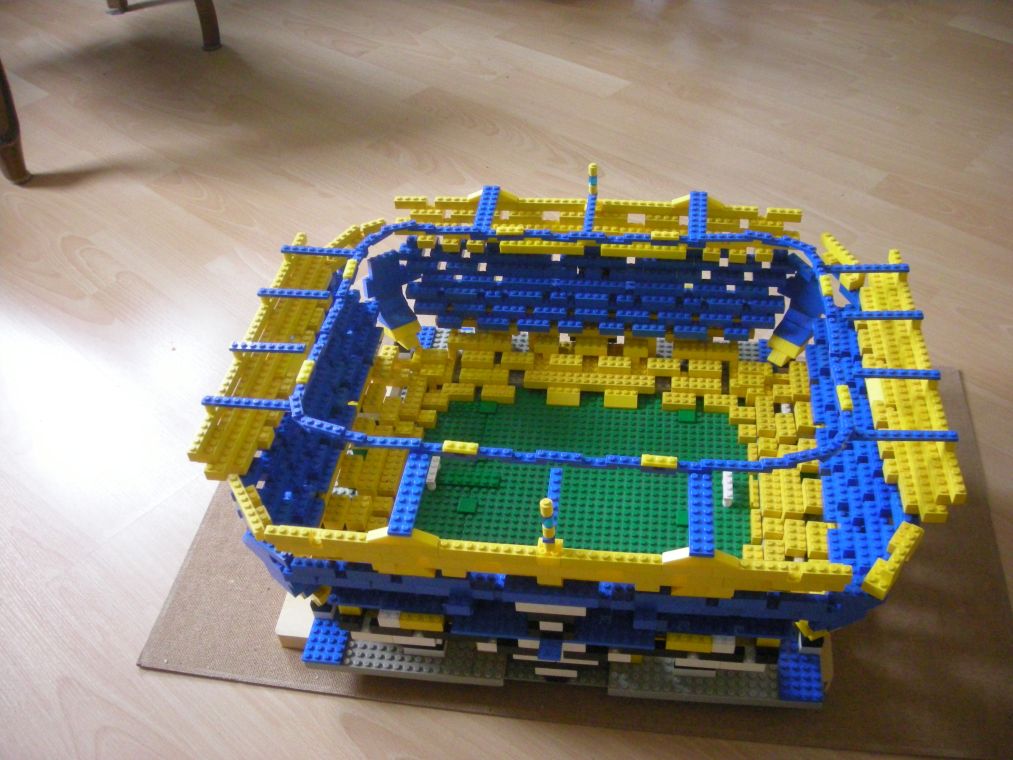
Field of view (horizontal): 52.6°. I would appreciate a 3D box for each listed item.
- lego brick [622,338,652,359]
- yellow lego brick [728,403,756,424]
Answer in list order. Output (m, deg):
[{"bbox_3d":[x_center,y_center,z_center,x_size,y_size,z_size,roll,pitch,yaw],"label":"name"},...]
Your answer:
[{"bbox_3d":[0.127,-0.028,1.001,0.024,0.011,0.016,2,42,8],"label":"lego brick"},{"bbox_3d":[0.222,0.033,0.961,0.024,0.011,0.016,2,42,8],"label":"yellow lego brick"}]

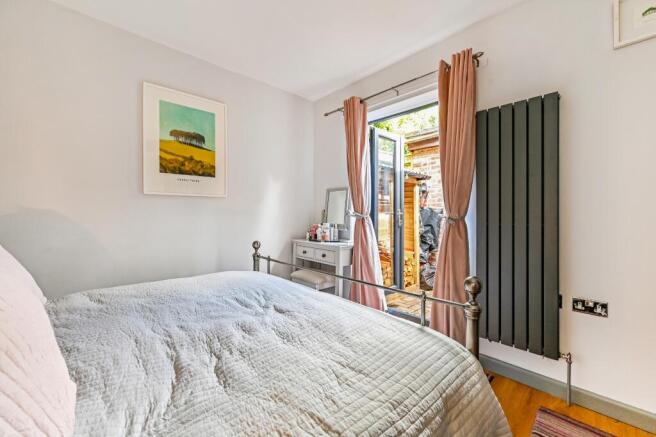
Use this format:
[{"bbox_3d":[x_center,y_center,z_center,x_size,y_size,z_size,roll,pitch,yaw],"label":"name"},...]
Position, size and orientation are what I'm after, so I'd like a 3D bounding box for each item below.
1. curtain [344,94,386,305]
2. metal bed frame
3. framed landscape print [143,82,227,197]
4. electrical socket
[{"bbox_3d":[0.370,-0.063,2.536,0.160,2.318,0.496,-1,1,-44],"label":"curtain"},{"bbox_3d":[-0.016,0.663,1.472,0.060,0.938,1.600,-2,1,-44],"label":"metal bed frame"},{"bbox_3d":[-1.210,-0.636,2.222,0.651,0.883,0.030,-1,1,-44],"label":"framed landscape print"},{"bbox_3d":[1.530,0.519,1.485,0.012,0.086,0.147,-1,1,-44],"label":"electrical socket"}]

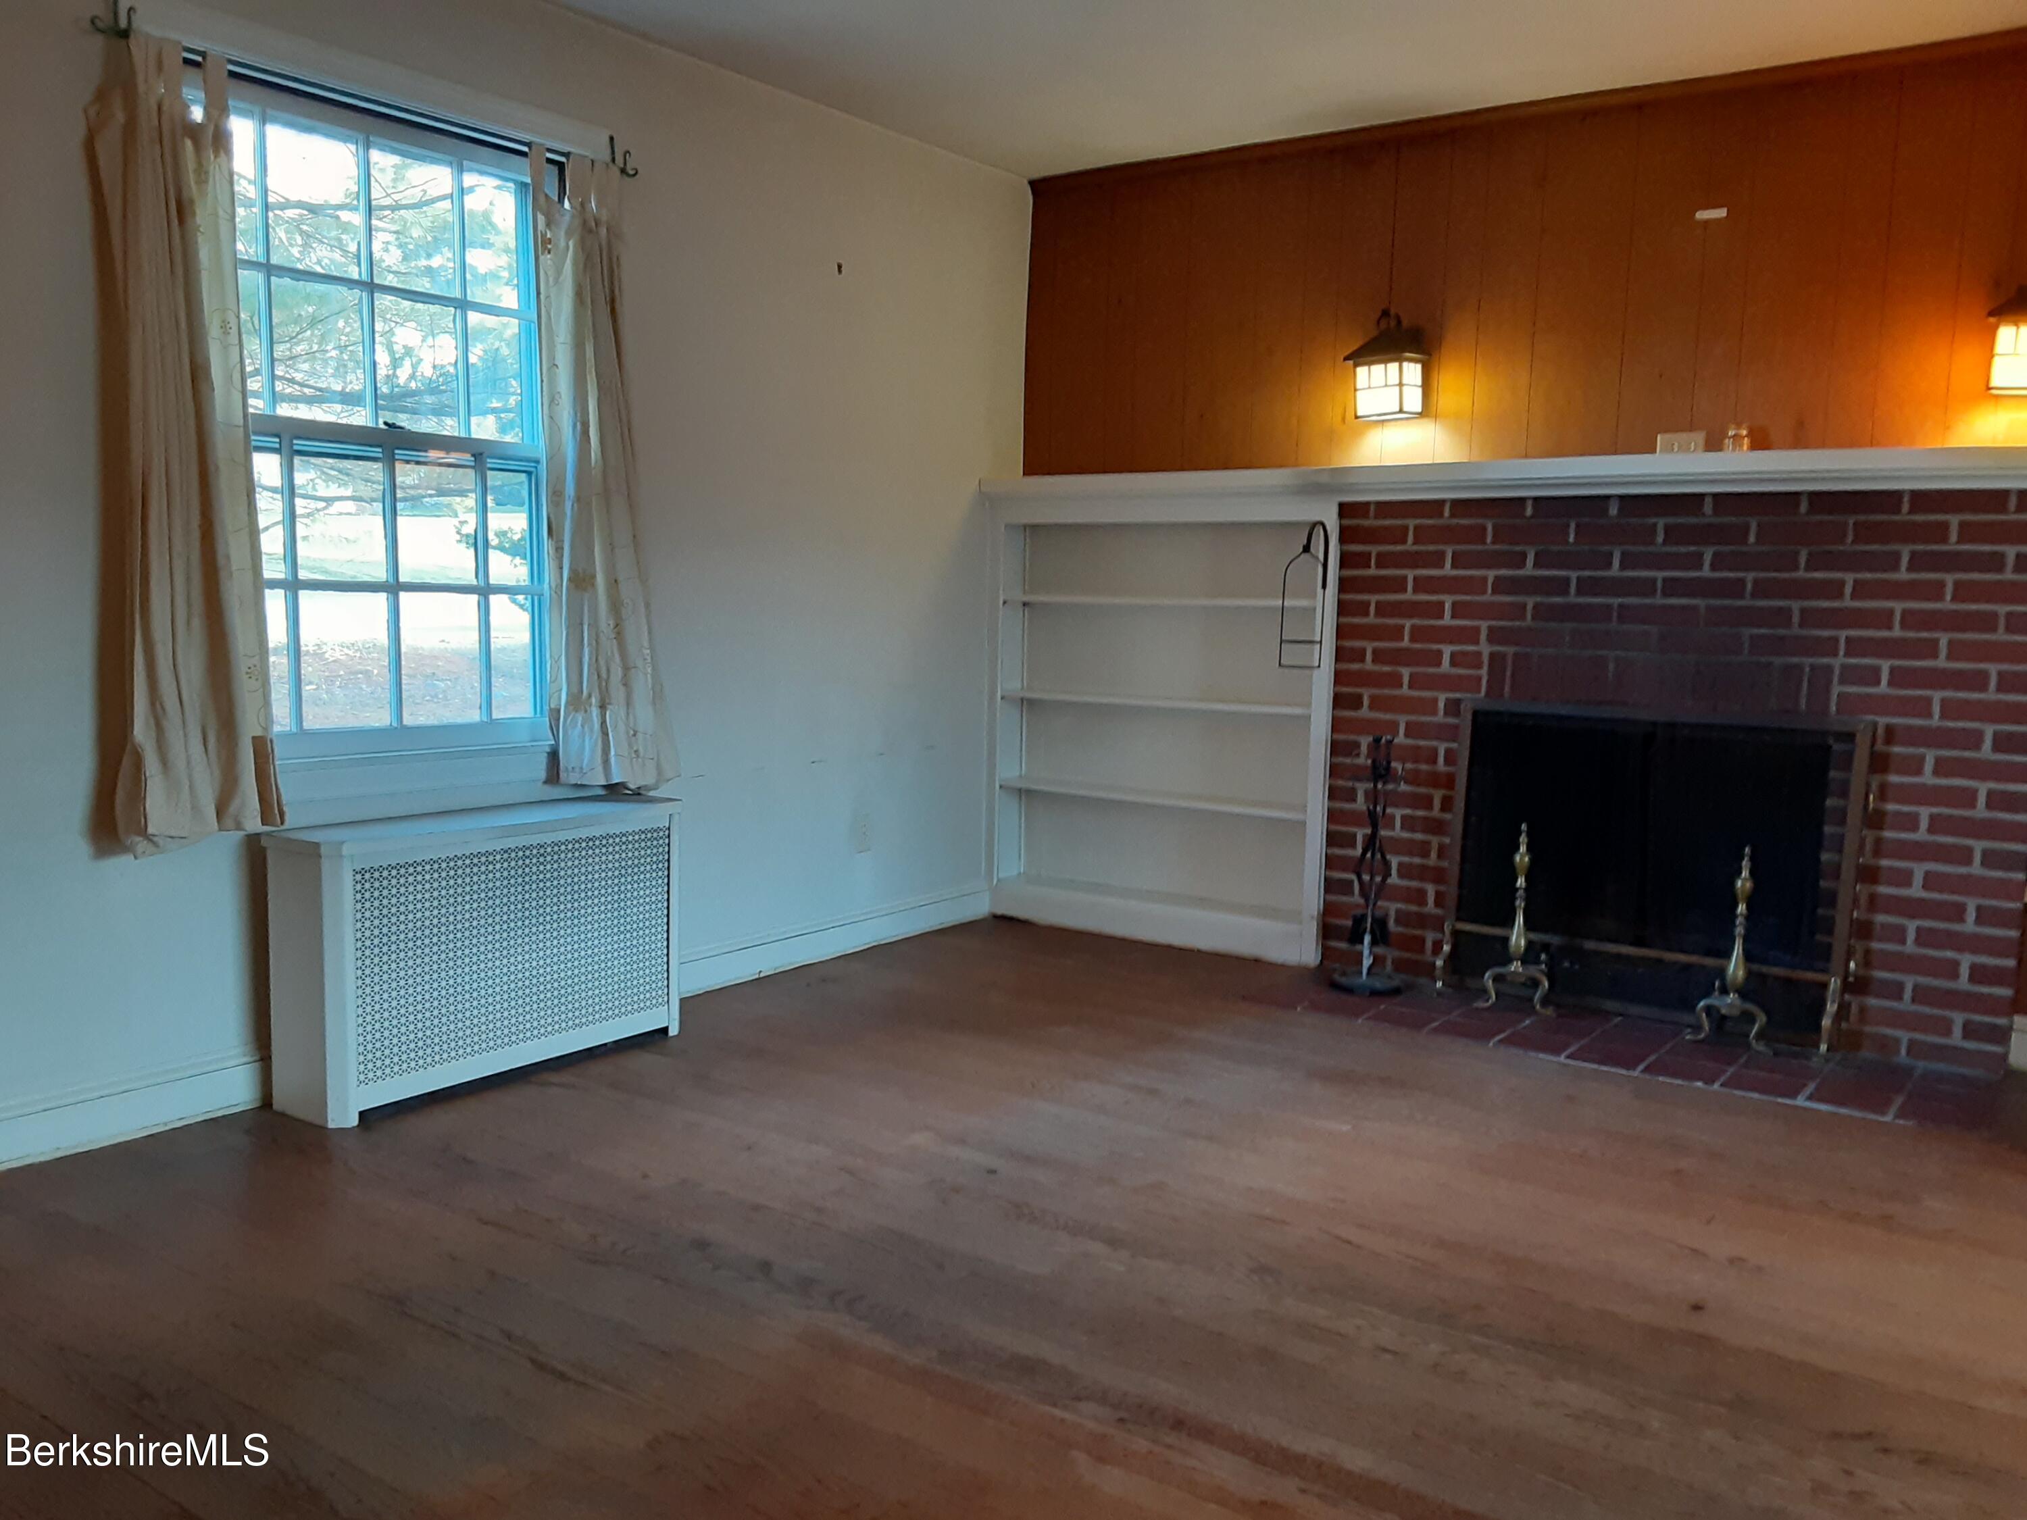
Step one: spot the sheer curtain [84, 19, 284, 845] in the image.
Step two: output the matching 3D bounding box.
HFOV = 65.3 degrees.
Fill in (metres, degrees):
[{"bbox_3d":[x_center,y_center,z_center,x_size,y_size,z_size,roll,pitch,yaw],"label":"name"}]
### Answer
[{"bbox_3d":[-1.532,-0.564,2.967,0.100,1.470,0.310,6,7,35],"label":"sheer curtain"}]

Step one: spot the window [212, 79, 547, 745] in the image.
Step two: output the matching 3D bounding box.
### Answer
[{"bbox_3d":[-1.339,-0.685,3.391,0.100,1.370,0.960,6,7,35],"label":"window"}]

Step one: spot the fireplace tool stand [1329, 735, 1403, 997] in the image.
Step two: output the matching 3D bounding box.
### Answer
[{"bbox_3d":[1.005,0.286,4.426,0.200,0.714,0.200,6,7,35],"label":"fireplace tool stand"}]

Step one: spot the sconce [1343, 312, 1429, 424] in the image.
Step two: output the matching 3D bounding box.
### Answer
[{"bbox_3d":[1.039,-1.094,4.377,0.170,0.304,0.205,6,7,35],"label":"sconce"}]

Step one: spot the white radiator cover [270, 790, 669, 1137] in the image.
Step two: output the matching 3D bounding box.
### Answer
[{"bbox_3d":[-1.149,0.405,3.489,0.235,0.572,0.920,6,7,35],"label":"white radiator cover"}]

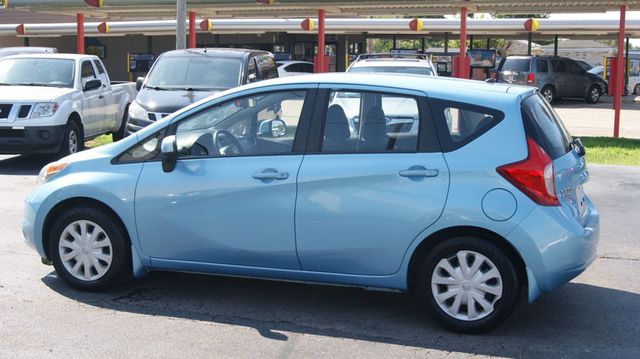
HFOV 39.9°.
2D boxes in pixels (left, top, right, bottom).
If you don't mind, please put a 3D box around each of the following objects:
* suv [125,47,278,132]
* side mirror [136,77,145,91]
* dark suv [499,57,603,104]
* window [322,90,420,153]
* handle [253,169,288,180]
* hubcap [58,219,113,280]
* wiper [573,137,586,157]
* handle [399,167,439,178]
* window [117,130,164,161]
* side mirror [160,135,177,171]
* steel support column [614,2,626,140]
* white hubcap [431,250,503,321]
[{"bbox_3d":[-1.805,-1.263,14.924,1.750,1.870,4.700,1,7,5],"label":"suv"},{"bbox_3d":[-3.121,-1.668,15.400,0.220,0.240,0.150,1,7,3],"label":"side mirror"},{"bbox_3d":[8.830,-3.710,33.000,4.440,1.730,1.810,-4,9,-35],"label":"dark suv"},{"bbox_3d":[0.321,-0.350,5.381,0.590,0.380,0.050,3,-11,19],"label":"window"},{"bbox_3d":[-0.303,-0.019,5.452,0.240,0.050,0.055,3,8,19],"label":"handle"},{"bbox_3d":[-1.594,0.485,6.016,0.410,0.410,0.060,3,8,19],"label":"hubcap"},{"bbox_3d":[1.691,-0.210,5.773,0.090,0.110,0.330,3,8,19],"label":"wiper"},{"bbox_3d":[0.578,-0.034,5.143,0.240,0.047,0.055,3,8,19],"label":"handle"},{"bbox_3d":[-1.176,-0.229,5.860,0.350,0.235,0.070,2,-11,25],"label":"window"},{"bbox_3d":[-0.967,-0.160,5.640,0.110,0.220,0.180,1,7,1],"label":"side mirror"},{"bbox_3d":[6.463,-2.327,19.000,0.115,2.858,0.115,4,8,28],"label":"steel support column"},{"bbox_3d":[0.860,0.616,5.126,0.415,0.415,0.060,3,8,20],"label":"white hubcap"}]

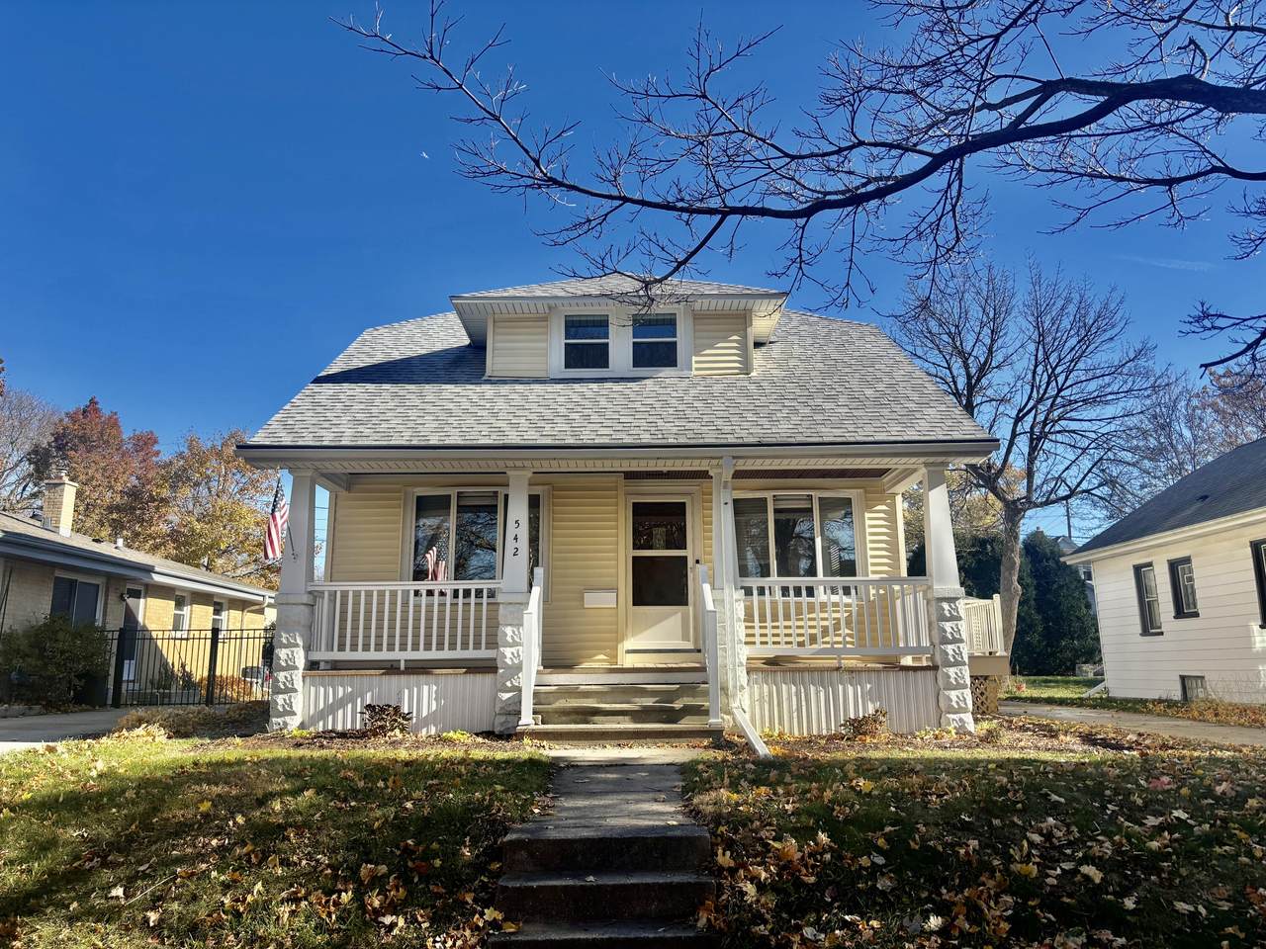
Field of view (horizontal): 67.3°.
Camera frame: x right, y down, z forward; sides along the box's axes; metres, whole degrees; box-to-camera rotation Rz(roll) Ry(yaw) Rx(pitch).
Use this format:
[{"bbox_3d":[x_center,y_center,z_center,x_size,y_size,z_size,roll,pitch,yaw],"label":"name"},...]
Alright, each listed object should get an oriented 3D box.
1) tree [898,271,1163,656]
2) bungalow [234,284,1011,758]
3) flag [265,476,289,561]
[{"bbox_3d":[10.774,0.010,25.422,7.200,11.300,7.000,-1,-12,0],"label":"tree"},{"bbox_3d":[-0.129,0.260,15.974,8.400,7.200,11.600,-1,-12,0],"label":"bungalow"},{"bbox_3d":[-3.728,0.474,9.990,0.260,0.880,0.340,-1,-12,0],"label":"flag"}]

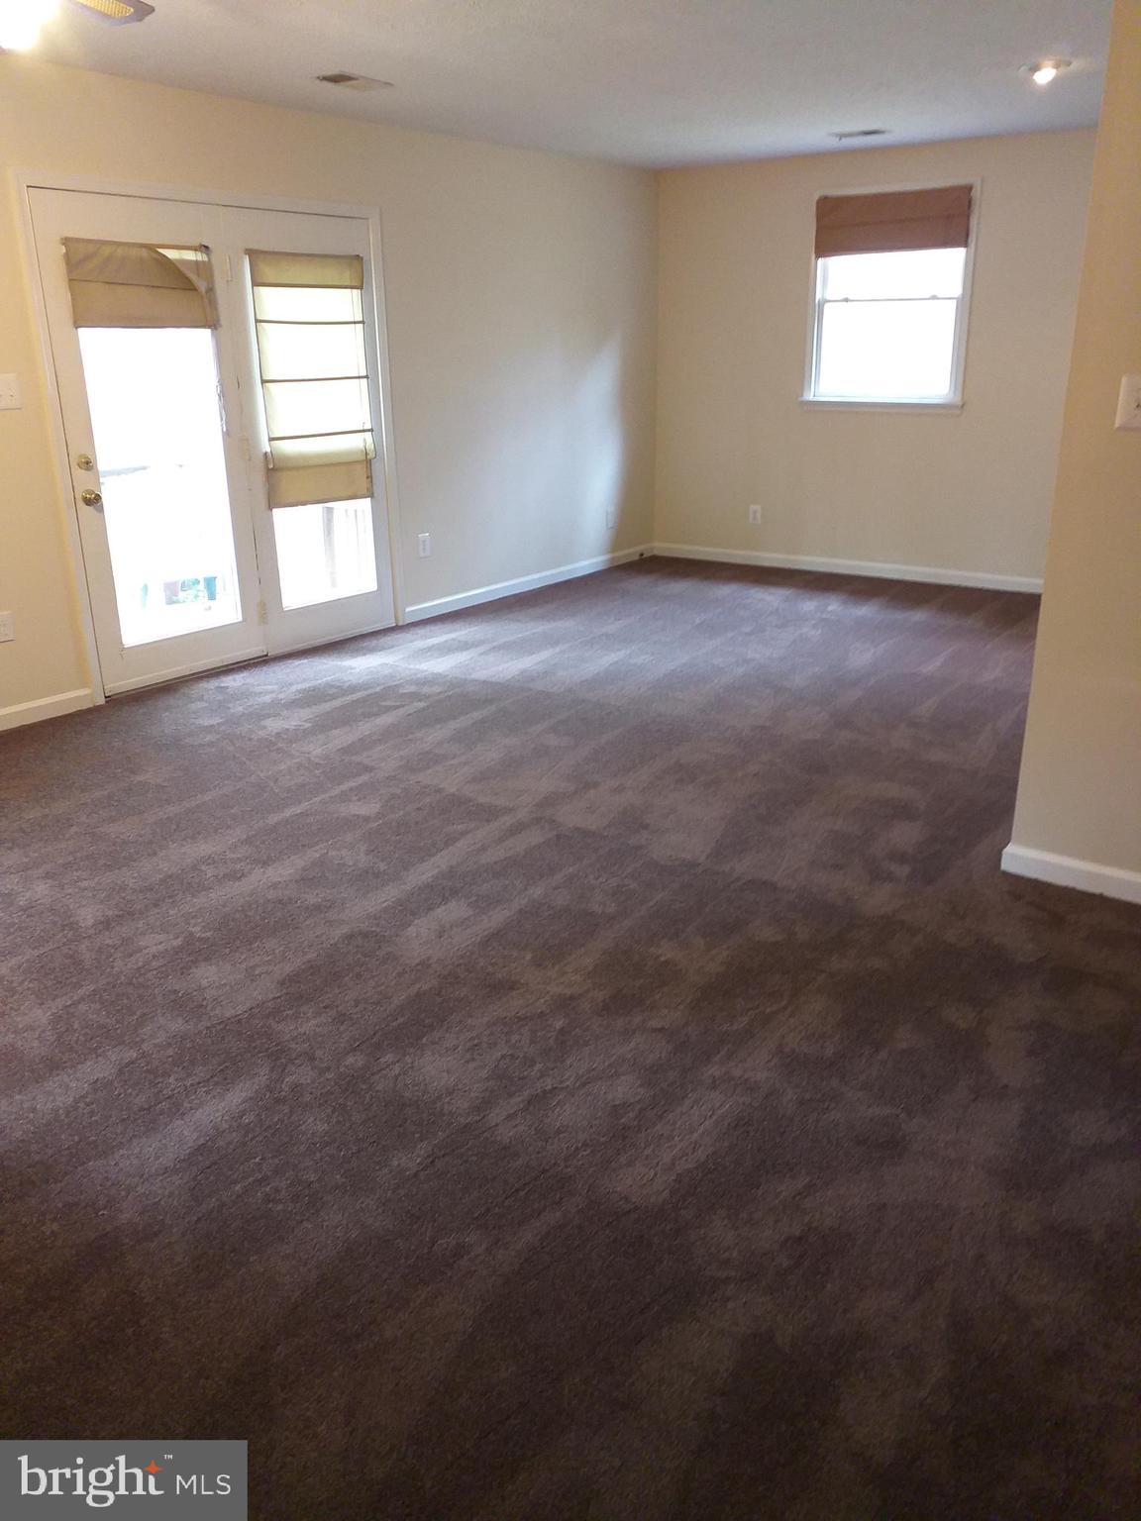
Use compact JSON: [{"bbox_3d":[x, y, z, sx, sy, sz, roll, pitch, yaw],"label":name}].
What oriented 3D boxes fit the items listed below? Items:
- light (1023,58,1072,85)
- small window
[{"bbox_3d":[1.888,-2.722,4.716,0.185,0.060,0.185,13,24,34],"label":"light"},{"bbox_3d":[1.855,-2.707,6.984,0.975,1.174,0.089,13,24,34],"label":"small window"}]

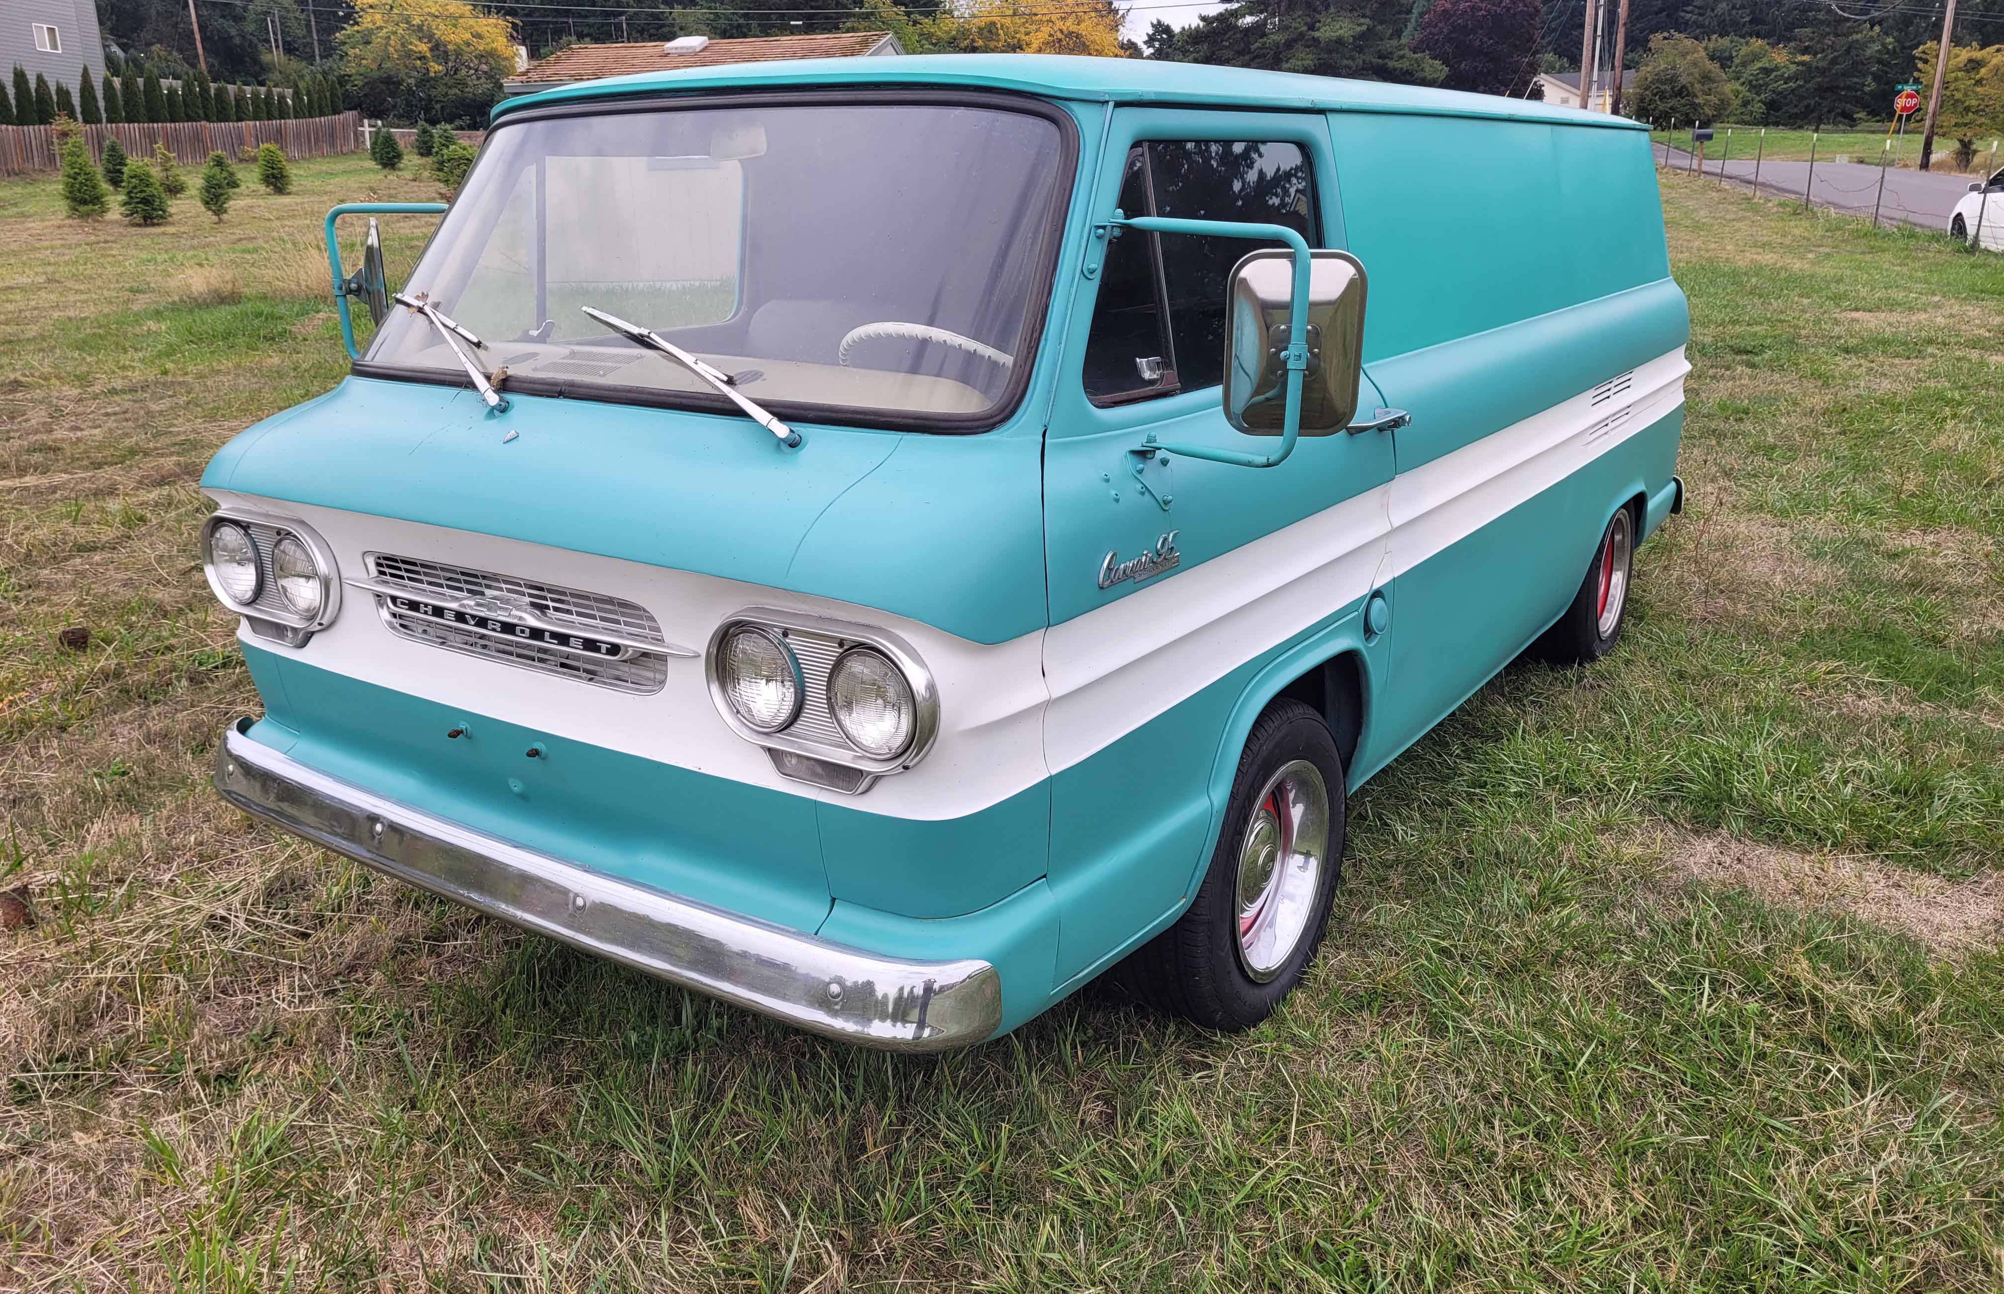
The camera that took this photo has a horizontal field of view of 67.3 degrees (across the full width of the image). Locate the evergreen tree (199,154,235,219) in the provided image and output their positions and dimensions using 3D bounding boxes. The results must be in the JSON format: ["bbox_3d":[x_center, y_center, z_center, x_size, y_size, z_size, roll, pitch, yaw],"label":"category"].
[{"bbox_3d":[-19.589,-11.391,37.291,0.858,1.542,0.858,-8,17,-25],"label":"evergreen tree"}]

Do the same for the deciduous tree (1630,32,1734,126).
[{"bbox_3d":[36.083,-29.830,79.283,5.000,4.720,4.800,6,19,23],"label":"deciduous tree"}]

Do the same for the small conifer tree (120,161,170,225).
[{"bbox_3d":[-20.794,-10.956,36.302,1.177,1.466,1.177,-9,18,-27],"label":"small conifer tree"}]

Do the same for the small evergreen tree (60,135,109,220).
[{"bbox_3d":[-17.046,-8.646,27.773,0.800,1.490,0.800,-12,20,-28],"label":"small evergreen tree"}]

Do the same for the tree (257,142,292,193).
[{"bbox_3d":[-18.098,-11.863,37.312,0.800,1.240,0.800,-10,19,-23],"label":"tree"}]

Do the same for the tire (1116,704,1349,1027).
[{"bbox_3d":[0.430,0.384,2.784,0.215,0.620,0.620,10,21,33],"label":"tire"}]

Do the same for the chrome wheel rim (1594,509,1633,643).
[{"bbox_3d":[1.818,-0.234,4.659,0.160,0.405,0.405,10,21,33],"label":"chrome wheel rim"}]

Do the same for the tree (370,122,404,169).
[{"bbox_3d":[-22.406,-18.229,54.773,1.144,1.680,1.144,-7,17,-20],"label":"tree"}]

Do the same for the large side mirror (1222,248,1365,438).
[{"bbox_3d":[0.413,-0.429,2.130,0.195,0.260,0.075,3,18,15],"label":"large side mirror"}]

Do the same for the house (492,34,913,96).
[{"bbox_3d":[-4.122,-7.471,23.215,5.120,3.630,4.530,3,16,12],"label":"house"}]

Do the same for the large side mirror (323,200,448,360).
[{"bbox_3d":[-1.270,-0.744,3.114,0.180,0.330,0.300,-15,22,-36],"label":"large side mirror"}]

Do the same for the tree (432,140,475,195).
[{"bbox_3d":[-12.237,-10.754,33.824,1.100,1.160,1.000,-8,19,-18],"label":"tree"}]

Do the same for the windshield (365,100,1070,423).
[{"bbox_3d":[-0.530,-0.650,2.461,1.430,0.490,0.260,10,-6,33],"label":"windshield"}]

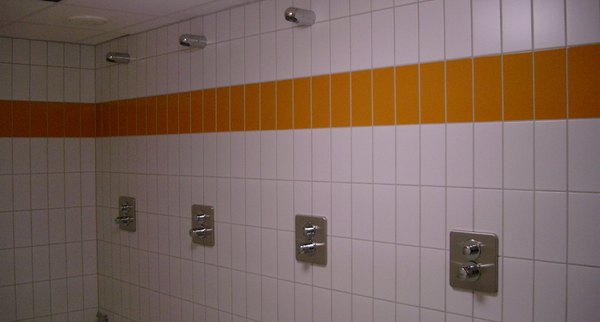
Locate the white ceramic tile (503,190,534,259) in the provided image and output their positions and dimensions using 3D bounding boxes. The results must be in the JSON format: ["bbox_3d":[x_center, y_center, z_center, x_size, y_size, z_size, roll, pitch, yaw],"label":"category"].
[{"bbox_3d":[0.780,0.226,2.280,0.010,0.244,0.120,-1,1,-44],"label":"white ceramic tile"}]

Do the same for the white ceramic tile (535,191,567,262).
[{"bbox_3d":[0.870,0.226,2.222,0.118,0.243,0.010,1,1,45],"label":"white ceramic tile"}]

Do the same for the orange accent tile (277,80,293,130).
[{"bbox_3d":[-0.071,-0.277,3.149,0.118,0.243,0.010,1,1,45],"label":"orange accent tile"}]

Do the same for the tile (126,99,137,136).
[{"bbox_3d":[-1.119,-0.289,4.286,0.010,0.248,0.123,-1,1,-45],"label":"tile"}]

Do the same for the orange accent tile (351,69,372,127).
[{"bbox_3d":[0.278,-0.279,2.862,0.010,0.248,0.123,-1,1,-45],"label":"orange accent tile"}]

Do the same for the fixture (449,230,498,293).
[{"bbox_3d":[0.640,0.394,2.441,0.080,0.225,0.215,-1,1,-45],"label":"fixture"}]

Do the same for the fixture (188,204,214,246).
[{"bbox_3d":[-0.577,0.363,3.602,0.085,0.221,0.216,-1,1,-44],"label":"fixture"}]

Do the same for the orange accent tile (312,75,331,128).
[{"bbox_3d":[0.101,-0.272,2.957,0.010,0.244,0.120,-1,1,-44],"label":"orange accent tile"}]

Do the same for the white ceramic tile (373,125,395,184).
[{"bbox_3d":[0.352,-0.024,2.663,0.010,0.240,0.118,-1,1,-44],"label":"white ceramic tile"}]

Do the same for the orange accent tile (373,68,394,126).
[{"bbox_3d":[0.358,-0.272,2.723,0.118,0.243,0.010,1,1,45],"label":"orange accent tile"}]

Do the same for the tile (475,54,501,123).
[{"bbox_3d":[0.685,-0.262,2.336,0.010,0.242,0.118,-1,1,-44],"label":"tile"}]

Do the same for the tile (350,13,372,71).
[{"bbox_3d":[0.269,-0.514,2.781,0.010,0.244,0.120,-1,1,-44],"label":"tile"}]

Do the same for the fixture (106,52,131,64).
[{"bbox_3d":[-1.183,-0.663,4.155,0.155,0.072,0.070,-1,1,-44],"label":"fixture"}]

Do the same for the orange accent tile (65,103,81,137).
[{"bbox_3d":[-1.592,-0.282,4.488,0.009,0.242,0.118,1,1,45],"label":"orange accent tile"}]

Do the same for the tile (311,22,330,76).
[{"bbox_3d":[0.096,-0.515,2.945,0.010,0.242,0.118,-1,1,-44],"label":"tile"}]

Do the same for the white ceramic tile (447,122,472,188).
[{"bbox_3d":[0.606,-0.020,2.428,0.010,0.242,0.118,-1,1,-44],"label":"white ceramic tile"}]

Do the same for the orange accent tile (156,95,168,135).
[{"bbox_3d":[-0.832,-0.279,3.905,0.010,0.244,0.120,-1,1,-44],"label":"orange accent tile"}]

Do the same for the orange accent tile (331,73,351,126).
[{"bbox_3d":[0.187,-0.274,2.893,0.118,0.243,0.010,1,1,45],"label":"orange accent tile"}]

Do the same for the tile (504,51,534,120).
[{"bbox_3d":[0.766,-0.260,2.249,0.010,0.242,0.118,-1,1,-44],"label":"tile"}]

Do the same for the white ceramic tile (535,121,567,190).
[{"bbox_3d":[0.844,-0.019,2.153,0.010,0.240,0.118,-1,1,-44],"label":"white ceramic tile"}]

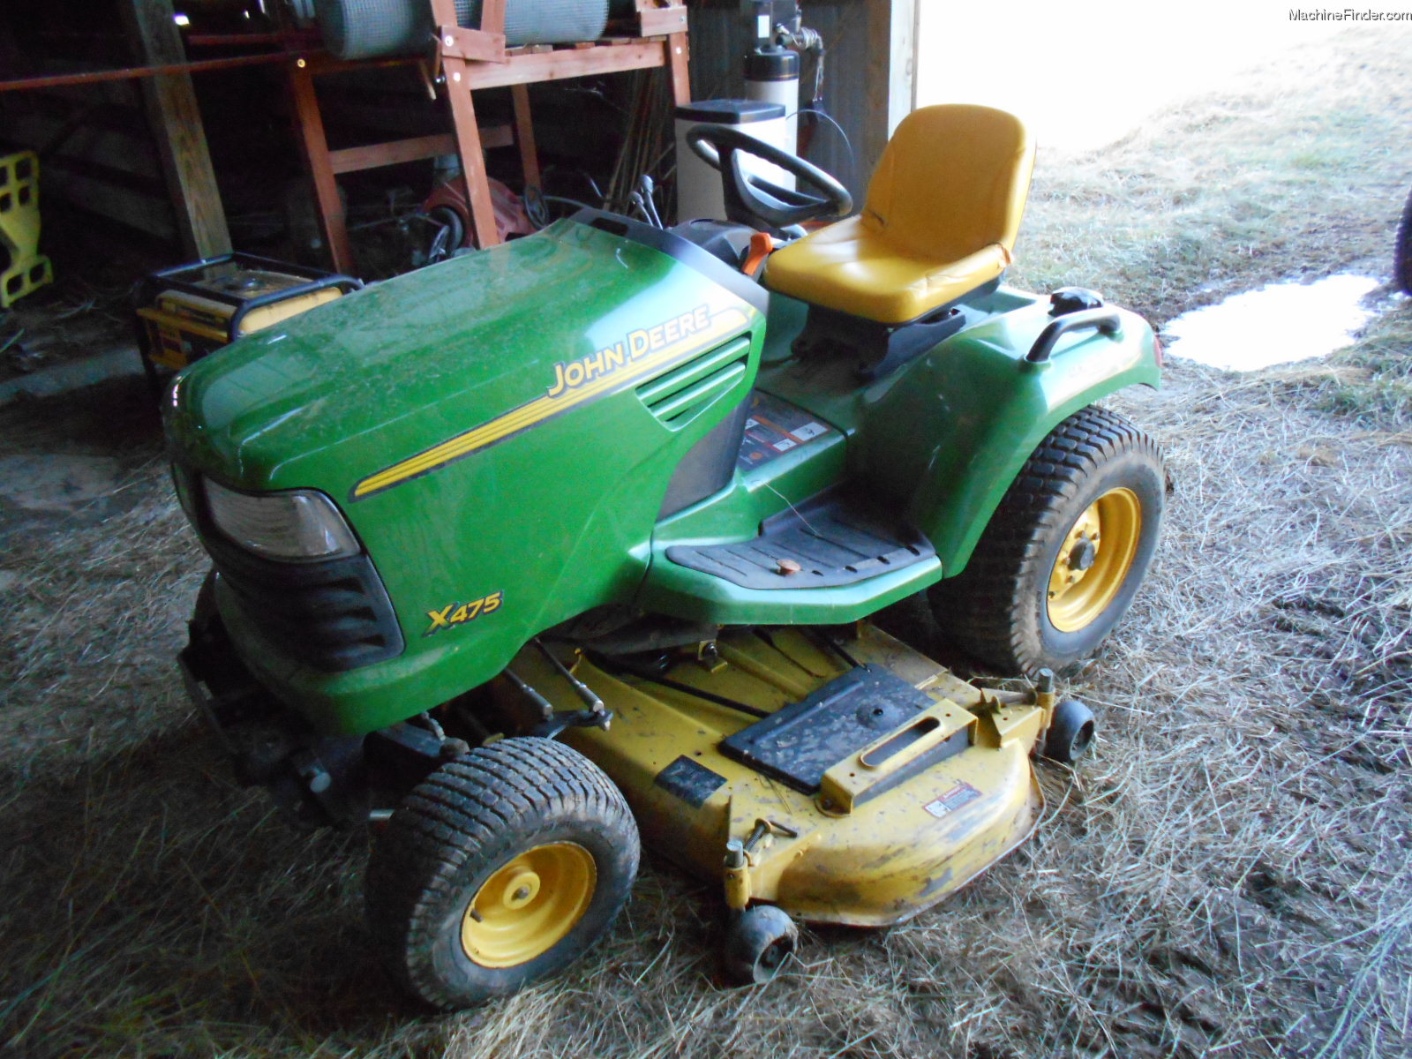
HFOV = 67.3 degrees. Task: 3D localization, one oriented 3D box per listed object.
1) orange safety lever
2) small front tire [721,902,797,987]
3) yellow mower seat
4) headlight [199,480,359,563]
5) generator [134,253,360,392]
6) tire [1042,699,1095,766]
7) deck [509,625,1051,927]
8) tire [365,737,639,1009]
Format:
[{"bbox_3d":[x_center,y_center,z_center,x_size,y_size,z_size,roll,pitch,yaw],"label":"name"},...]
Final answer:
[{"bbox_3d":[0.099,-0.531,2.052,0.060,0.100,0.035,-21,34,-30],"label":"orange safety lever"},{"bbox_3d":[0.093,0.702,1.794,0.125,0.125,0.080,-21,34,-30],"label":"small front tire"},{"bbox_3d":[0.435,-0.733,2.394,0.500,0.410,0.475,-21,34,-30],"label":"yellow mower seat"},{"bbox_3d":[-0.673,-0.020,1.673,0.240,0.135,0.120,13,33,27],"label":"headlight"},{"bbox_3d":[-1.771,-0.753,4.198,0.710,0.500,0.450,20,36,35],"label":"generator"},{"bbox_3d":[0.764,0.423,2.231,0.125,0.125,0.080,-21,34,-30],"label":"tire"},{"bbox_3d":[-0.019,0.248,2.435,0.900,0.260,1.600,-21,34,-30],"label":"deck"},{"bbox_3d":[-0.328,0.571,1.759,0.450,0.450,0.205,-21,33,-28],"label":"tire"}]

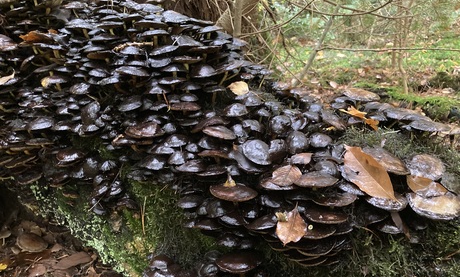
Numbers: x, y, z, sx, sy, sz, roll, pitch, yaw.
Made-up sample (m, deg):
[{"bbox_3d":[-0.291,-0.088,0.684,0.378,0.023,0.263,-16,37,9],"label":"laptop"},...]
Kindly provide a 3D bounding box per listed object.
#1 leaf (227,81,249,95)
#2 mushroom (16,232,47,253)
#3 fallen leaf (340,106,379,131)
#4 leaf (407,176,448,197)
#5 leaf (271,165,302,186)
[{"bbox_3d":[0.020,-0.128,0.950,0.058,0.012,0.044,-3,61,-6],"label":"leaf"},{"bbox_3d":[-0.544,0.286,1.020,0.078,0.024,0.076,-3,28,2],"label":"mushroom"},{"bbox_3d":[0.311,-0.054,0.886,0.097,0.022,0.035,34,54,20],"label":"fallen leaf"},{"bbox_3d":[0.348,0.085,0.655,0.065,0.014,0.044,11,43,9],"label":"leaf"},{"bbox_3d":[0.104,0.069,0.690,0.059,0.014,0.044,-33,48,-28],"label":"leaf"}]

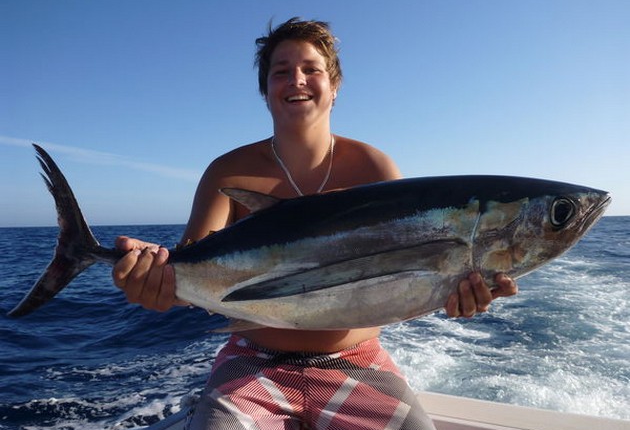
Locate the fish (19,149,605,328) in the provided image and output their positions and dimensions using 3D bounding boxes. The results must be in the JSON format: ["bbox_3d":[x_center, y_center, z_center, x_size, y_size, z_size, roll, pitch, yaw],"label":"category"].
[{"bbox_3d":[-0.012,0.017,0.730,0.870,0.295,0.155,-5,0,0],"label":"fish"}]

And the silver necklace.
[{"bbox_3d":[-0.026,-0.097,1.080,0.137,0.150,0.120,-1,-1,0],"label":"silver necklace"}]

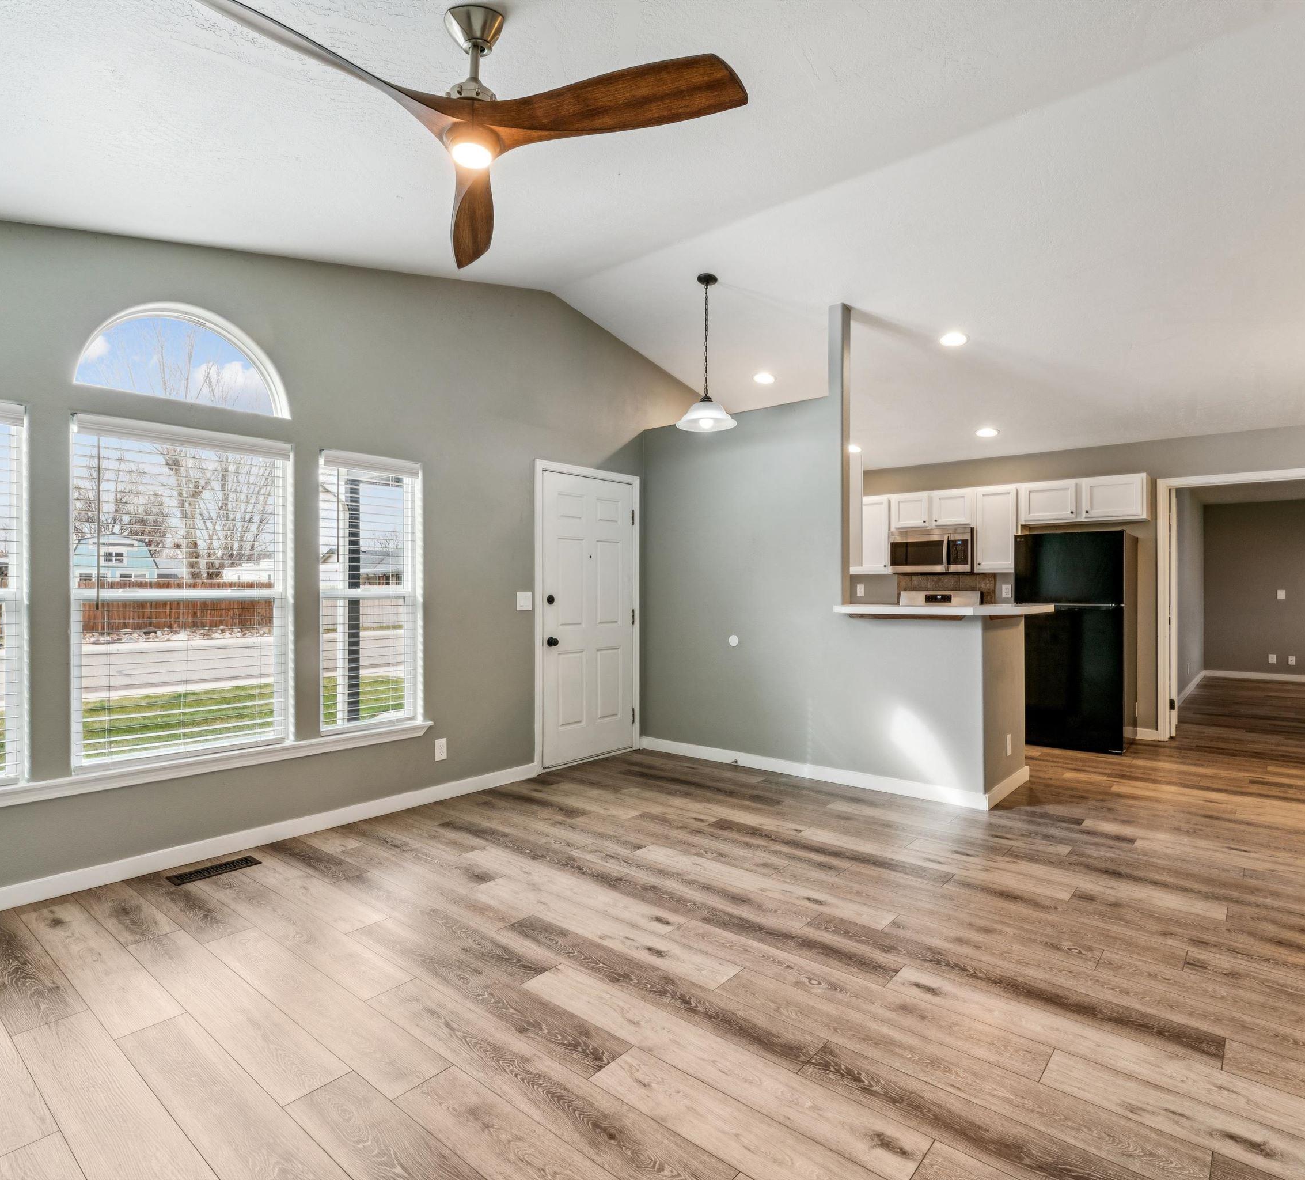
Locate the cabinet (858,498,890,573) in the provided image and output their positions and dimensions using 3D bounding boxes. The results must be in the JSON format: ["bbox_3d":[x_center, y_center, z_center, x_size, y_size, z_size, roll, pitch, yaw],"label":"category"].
[{"bbox_3d":[2.302,-0.539,7.461,0.353,0.774,0.347,0,0,40],"label":"cabinet"}]

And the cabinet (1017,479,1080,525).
[{"bbox_3d":[3.499,-0.736,6.446,0.470,0.378,0.347,0,0,40],"label":"cabinet"}]

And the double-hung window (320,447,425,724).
[{"bbox_3d":[-1.563,0.012,4.078,0.062,1.473,0.582,0,0,40],"label":"double-hung window"}]

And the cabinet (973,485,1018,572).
[{"bbox_3d":[3.176,-0.540,6.721,0.365,0.770,0.347,0,0,40],"label":"cabinet"}]

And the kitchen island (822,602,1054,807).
[{"bbox_3d":[1.804,0.665,4.646,1.003,1.145,1.151,0,0,40],"label":"kitchen island"}]

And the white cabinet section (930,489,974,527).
[{"bbox_3d":[2.882,-0.754,6.952,0.391,0.360,0.320,0,0,40],"label":"white cabinet section"}]

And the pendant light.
[{"bbox_3d":[0.341,-1.518,4.657,0.378,0.951,0.378,0,0,0],"label":"pendant light"}]

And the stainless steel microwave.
[{"bbox_3d":[2.719,-0.360,7.059,0.761,0.406,0.396,0,0,40],"label":"stainless steel microwave"}]

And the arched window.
[{"bbox_3d":[-2.151,-1.075,3.413,0.105,0.442,0.891,0,0,40],"label":"arched window"}]

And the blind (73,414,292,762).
[{"bbox_3d":[-2.134,0.012,3.405,0.062,1.473,0.875,0,0,40],"label":"blind"}]

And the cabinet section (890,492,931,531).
[{"bbox_3d":[2.585,-0.754,7.199,0.381,0.360,0.320,0,0,40],"label":"cabinet section"}]

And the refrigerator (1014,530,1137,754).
[{"bbox_3d":[3.485,0.398,6.045,0.748,1.680,0.805,0,0,40],"label":"refrigerator"}]

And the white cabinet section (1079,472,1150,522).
[{"bbox_3d":[3.855,-0.747,6.141,0.470,0.374,0.320,0,0,40],"label":"white cabinet section"}]

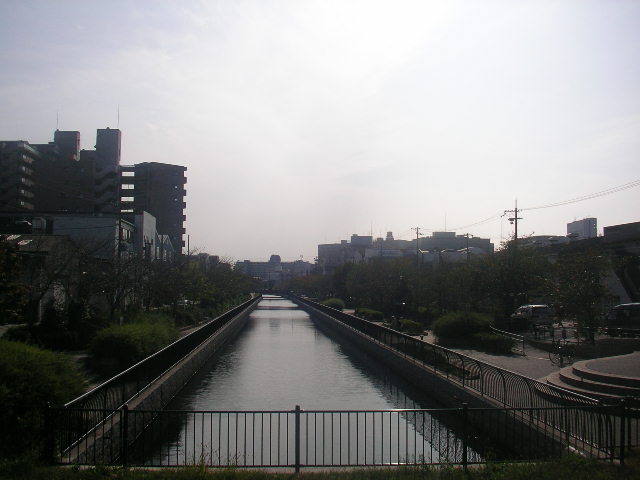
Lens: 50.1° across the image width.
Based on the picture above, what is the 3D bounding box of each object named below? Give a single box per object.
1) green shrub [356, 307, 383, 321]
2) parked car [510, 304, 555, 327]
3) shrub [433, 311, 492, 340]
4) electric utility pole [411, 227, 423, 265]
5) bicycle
[{"bbox_3d":[4.499,6.764,62.177,2.600,1.200,2.000,0,-4,-4],"label":"green shrub"},{"bbox_3d":[16.376,5.823,52.720,3.400,1.680,1.500,0,-4,-3],"label":"parked car"},{"bbox_3d":[7.968,4.842,38.253,3.100,1.650,2.500,0,-4,-4],"label":"shrub"},{"bbox_3d":[15.229,4.346,107.963,1.800,12.500,0.700,0,-4,-6],"label":"electric utility pole"},{"bbox_3d":[9.024,4.268,25.562,1.700,1.000,0.550,4,-6,-44],"label":"bicycle"}]

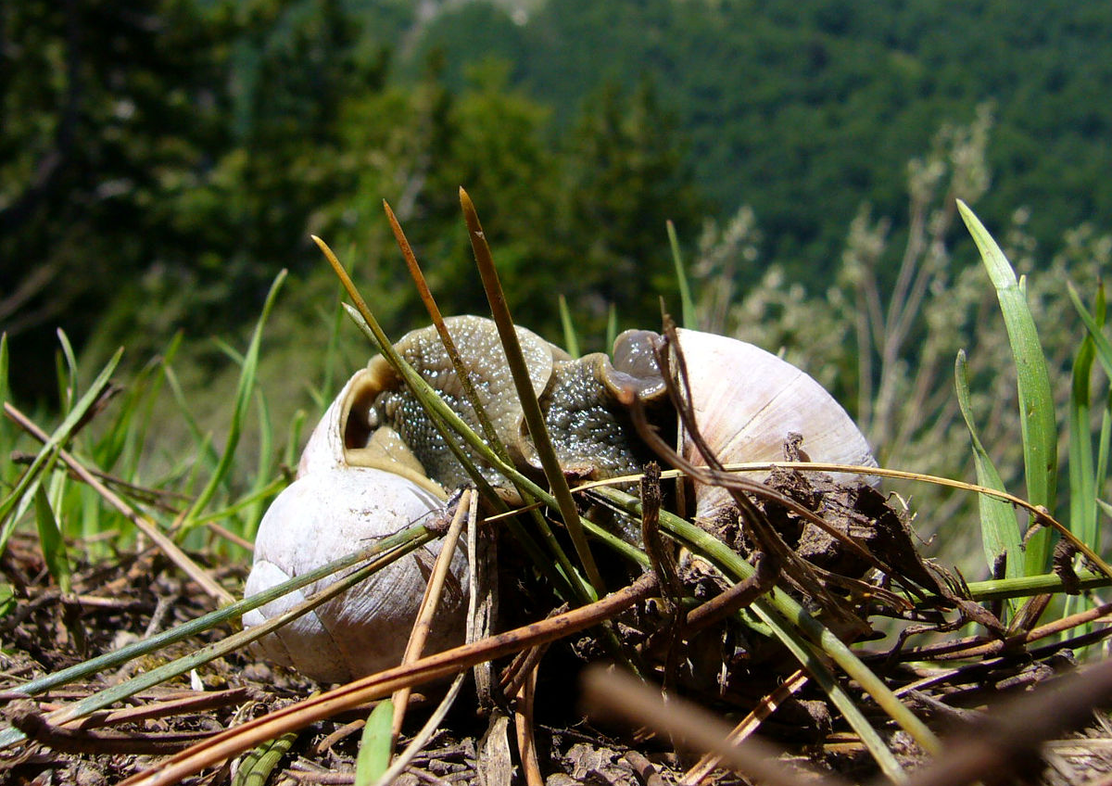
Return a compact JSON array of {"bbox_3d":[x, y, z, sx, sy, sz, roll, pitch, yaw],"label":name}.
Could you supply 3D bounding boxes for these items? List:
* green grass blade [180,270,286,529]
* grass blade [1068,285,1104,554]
[{"bbox_3d":[-0.062,0.002,0.215,0.020,0.051,0.010,0,5,0],"label":"green grass blade"},{"bbox_3d":[0.089,0.005,0.190,0.006,0.049,0.005,0,5,0],"label":"grass blade"}]

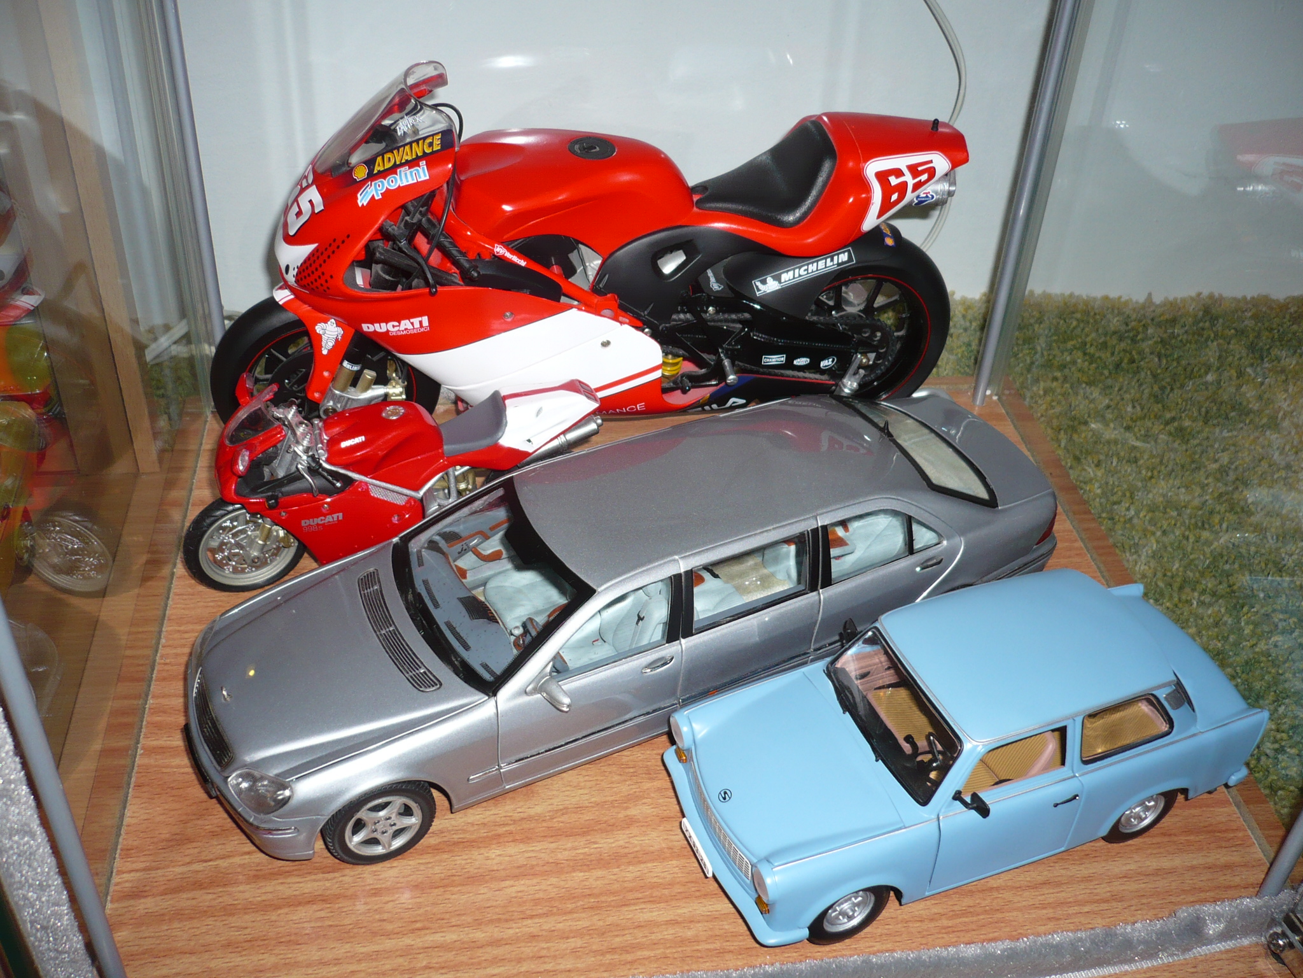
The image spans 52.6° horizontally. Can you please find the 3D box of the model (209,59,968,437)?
[{"bbox_3d":[-0.021,-0.096,0.574,0.343,0.193,0.115,-6,38,-12],"label":"model"}]

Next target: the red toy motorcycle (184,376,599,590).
[{"bbox_3d":[-0.102,-0.004,0.529,0.170,0.095,0.058,-8,39,-14],"label":"red toy motorcycle"}]

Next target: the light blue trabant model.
[{"bbox_3d":[0.106,0.081,0.446,0.197,0.079,0.087,-12,40,-19],"label":"light blue trabant model"}]

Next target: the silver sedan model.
[{"bbox_3d":[-0.001,0.033,0.499,0.342,0.081,0.111,-16,41,-24],"label":"silver sedan model"}]

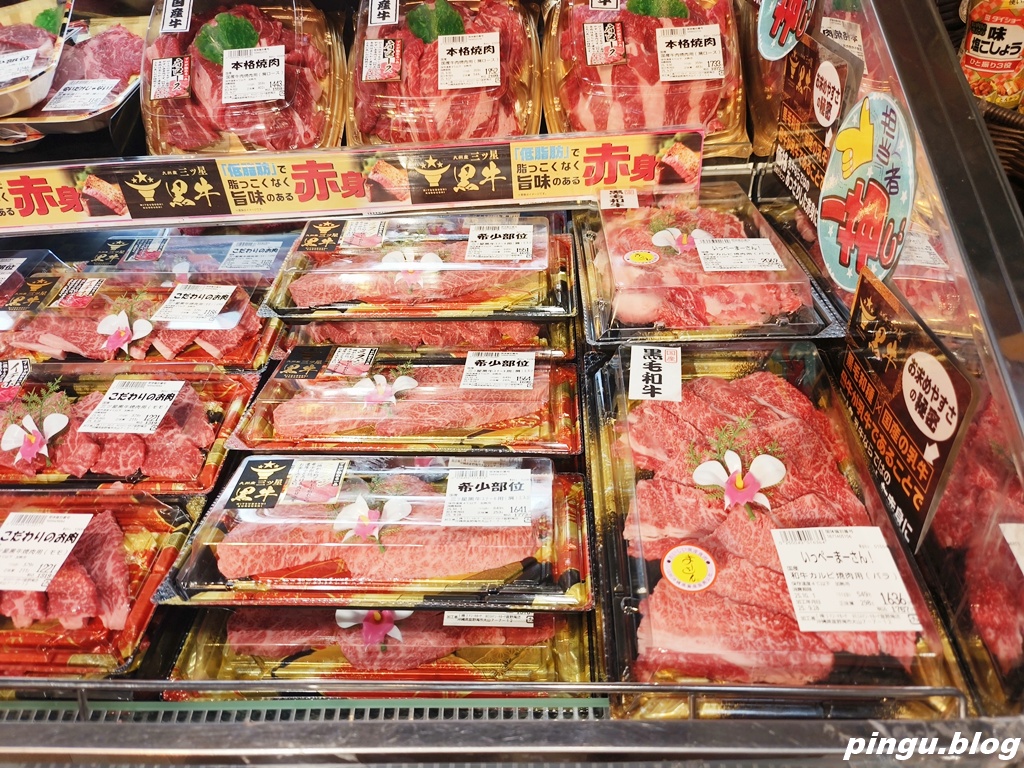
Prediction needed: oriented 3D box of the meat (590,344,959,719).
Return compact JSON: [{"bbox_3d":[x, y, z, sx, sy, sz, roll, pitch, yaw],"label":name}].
[{"bbox_3d":[0.144,0.069,0.428,0.182,0.052,0.270,-1,46,3],"label":"meat"}]

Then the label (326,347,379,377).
[{"bbox_3d":[-0.140,-0.020,0.596,0.039,0.002,0.047,-1,32,0],"label":"label"}]

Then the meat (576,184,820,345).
[{"bbox_3d":[0.149,-0.110,0.588,0.183,0.052,0.272,-2,35,3],"label":"meat"}]

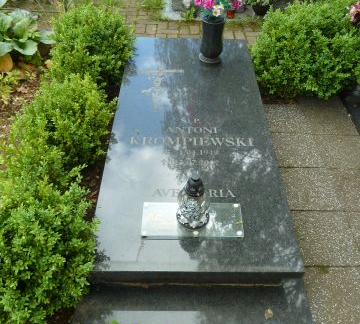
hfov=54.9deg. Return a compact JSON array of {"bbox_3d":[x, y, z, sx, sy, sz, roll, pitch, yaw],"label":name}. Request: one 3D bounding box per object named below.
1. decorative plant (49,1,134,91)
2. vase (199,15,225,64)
[{"bbox_3d":[-0.577,-0.760,2.318,0.541,0.559,0.541,0,47,0],"label":"decorative plant"},{"bbox_3d":[0.206,-0.786,2.219,0.153,0.270,0.153,0,47,0],"label":"vase"}]

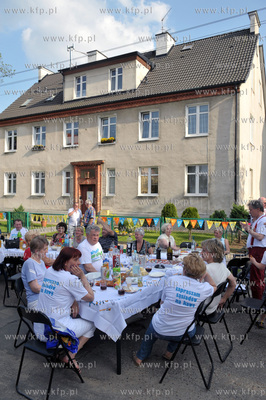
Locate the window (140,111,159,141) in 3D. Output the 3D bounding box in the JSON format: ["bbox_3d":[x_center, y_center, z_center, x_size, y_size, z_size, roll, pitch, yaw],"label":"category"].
[{"bbox_3d":[0.939,-4.154,17.964,1.221,1.659,0.180,1,0,28],"label":"window"}]

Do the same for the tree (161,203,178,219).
[{"bbox_3d":[1.660,0.870,14.400,0.760,1.560,0.760,1,0,28],"label":"tree"}]

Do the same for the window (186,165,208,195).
[{"bbox_3d":[3.183,-0.958,15.921,1.136,1.527,0.150,1,0,28],"label":"window"}]

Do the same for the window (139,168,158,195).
[{"bbox_3d":[0.916,-1.047,17.937,1.214,1.639,0.180,1,0,28],"label":"window"}]

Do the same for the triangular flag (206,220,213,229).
[{"bbox_3d":[3.016,0.992,12.574,0.265,0.330,0.030,1,0,28],"label":"triangular flag"}]

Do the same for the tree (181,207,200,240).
[{"bbox_3d":[2.363,0.973,13.296,0.800,1.360,0.800,1,0,28],"label":"tree"}]

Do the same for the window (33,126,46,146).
[{"bbox_3d":[-6.300,-4.245,21.893,1.238,1.593,0.180,1,0,28],"label":"window"}]

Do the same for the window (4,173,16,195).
[{"bbox_3d":[-8.752,-1.162,23.186,1.220,1.651,0.180,1,0,28],"label":"window"}]

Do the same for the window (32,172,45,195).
[{"bbox_3d":[-6.056,-1.040,20.810,1.166,1.513,0.150,1,0,28],"label":"window"}]

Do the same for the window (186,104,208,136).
[{"bbox_3d":[3.193,-3.920,15.955,1.146,1.575,0.150,1,0,28],"label":"window"}]

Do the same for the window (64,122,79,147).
[{"bbox_3d":[-3.895,-4.209,20.588,1.230,1.648,0.180,1,0,28],"label":"window"}]

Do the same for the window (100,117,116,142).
[{"bbox_3d":[-1.427,-3.995,18.400,1.121,1.605,0.150,1,0,28],"label":"window"}]

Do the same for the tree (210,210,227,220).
[{"bbox_3d":[3.586,1.049,13.496,0.720,1.200,0.720,1,0,28],"label":"tree"}]

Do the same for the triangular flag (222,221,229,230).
[{"bbox_3d":[3.075,0.879,10.694,0.225,0.280,0.020,1,0,28],"label":"triangular flag"}]

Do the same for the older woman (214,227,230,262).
[{"bbox_3d":[1.770,1.100,6.650,0.660,1.180,0.460,1,0,-44],"label":"older woman"}]

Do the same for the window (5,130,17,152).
[{"bbox_3d":[-8.730,-4.242,23.212,1.215,1.631,0.180,1,0,28],"label":"window"}]

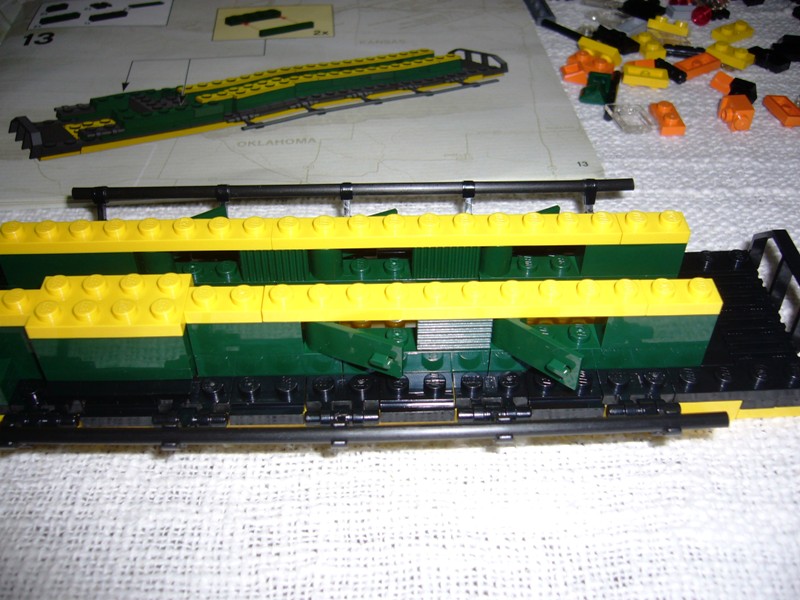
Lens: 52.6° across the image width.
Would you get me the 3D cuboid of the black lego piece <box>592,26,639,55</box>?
[{"bbox_3d":[0.086,-0.103,0.322,0.008,0.005,0.016,-29,49,-28],"label":"black lego piece"}]

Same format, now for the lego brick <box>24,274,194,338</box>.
[{"bbox_3d":[-0.061,0.001,0.169,0.032,0.005,0.016,-1,42,-1],"label":"lego brick"}]

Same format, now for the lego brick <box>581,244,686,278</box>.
[{"bbox_3d":[0.055,-0.012,0.194,0.024,0.010,0.008,-1,43,0],"label":"lego brick"}]

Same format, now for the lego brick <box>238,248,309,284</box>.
[{"bbox_3d":[-0.029,-0.011,0.195,0.016,0.011,0.008,-1,42,1],"label":"lego brick"}]

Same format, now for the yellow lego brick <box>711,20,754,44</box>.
[{"bbox_3d":[0.134,-0.108,0.325,0.016,0.005,0.008,-27,48,-25],"label":"yellow lego brick"}]

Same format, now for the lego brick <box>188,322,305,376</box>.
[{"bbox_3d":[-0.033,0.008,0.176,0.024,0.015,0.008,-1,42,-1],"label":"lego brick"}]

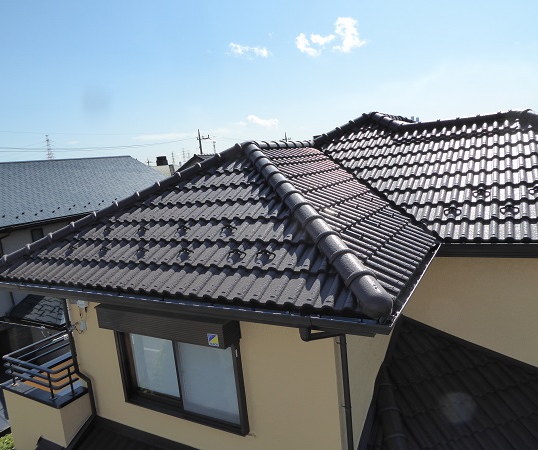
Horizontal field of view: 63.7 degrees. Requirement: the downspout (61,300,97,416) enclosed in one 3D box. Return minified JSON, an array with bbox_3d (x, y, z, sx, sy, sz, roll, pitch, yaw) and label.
[{"bbox_3d":[-2.408,1.645,5.502,0.305,1.644,0.090,-1,10,31],"label":"downspout"}]

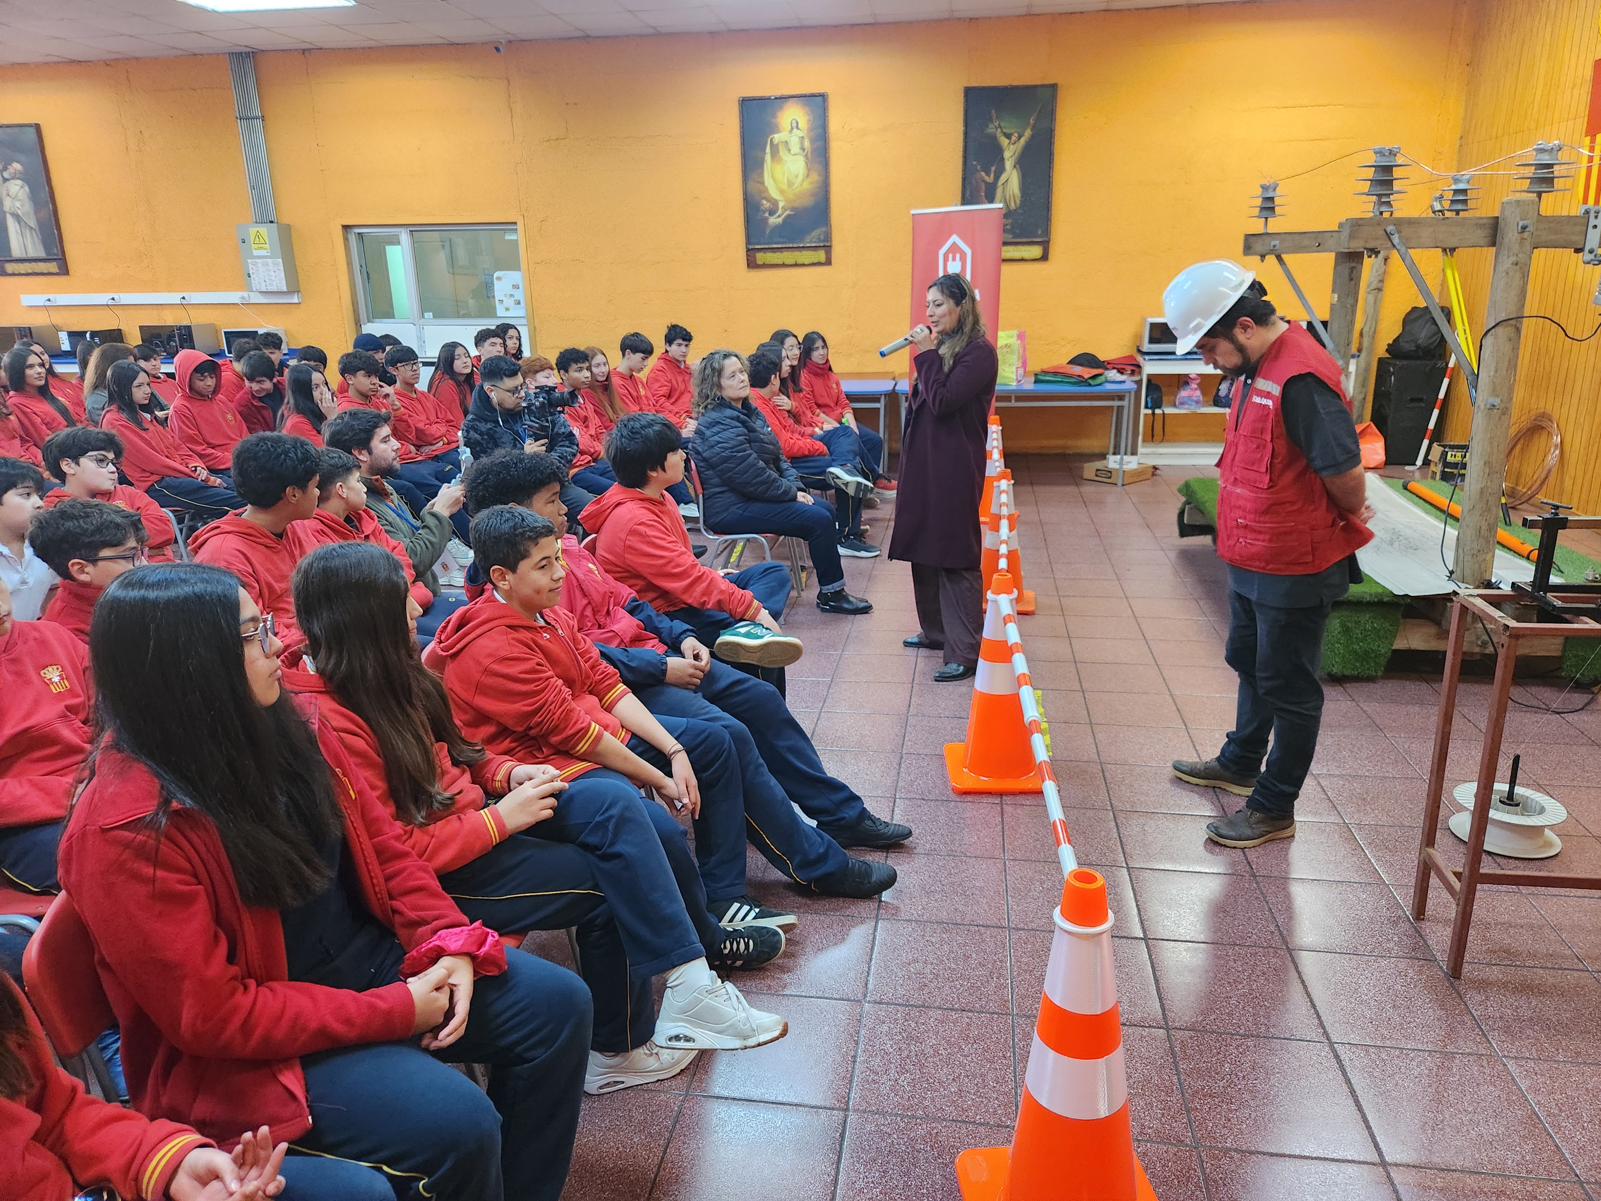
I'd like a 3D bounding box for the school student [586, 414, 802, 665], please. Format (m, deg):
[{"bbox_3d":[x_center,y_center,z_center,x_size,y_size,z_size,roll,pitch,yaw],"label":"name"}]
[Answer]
[{"bbox_3d":[-0.352,-0.026,3.624,0.860,1.200,0.580,2,17,9],"label":"school student"}]

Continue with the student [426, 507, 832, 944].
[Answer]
[{"bbox_3d":[-0.430,0.341,2.538,0.840,1.140,0.520,1,17,7],"label":"student"}]

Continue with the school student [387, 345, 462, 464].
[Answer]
[{"bbox_3d":[-2.282,-0.990,6.791,0.800,1.246,0.500,3,17,13],"label":"school student"}]

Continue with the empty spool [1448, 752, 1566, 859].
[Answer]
[{"bbox_3d":[2.092,0.570,3.128,0.284,0.260,0.284,2,17,9],"label":"empty spool"}]

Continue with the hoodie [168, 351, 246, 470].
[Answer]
[{"bbox_3d":[-3.498,-1.086,6.341,0.420,0.789,0.500,6,18,22],"label":"hoodie"}]

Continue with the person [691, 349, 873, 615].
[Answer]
[{"bbox_3d":[-0.095,-0.556,5.256,0.880,1.270,0.560,2,18,12],"label":"person"}]

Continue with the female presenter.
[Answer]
[{"bbox_3d":[0.595,-0.506,4.436,0.430,1.635,0.470,-5,18,-10],"label":"female presenter"}]

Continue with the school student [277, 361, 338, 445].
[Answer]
[{"bbox_3d":[-2.465,-0.665,5.783,0.800,1.214,0.460,4,17,15],"label":"school student"}]

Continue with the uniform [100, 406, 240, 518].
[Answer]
[{"bbox_3d":[-3.346,-0.599,5.727,0.820,0.980,0.480,3,17,14],"label":"uniform"}]

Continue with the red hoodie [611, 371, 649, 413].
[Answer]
[{"bbox_3d":[-0.987,-1.218,6.891,0.480,0.620,0.480,3,17,14],"label":"red hoodie"}]

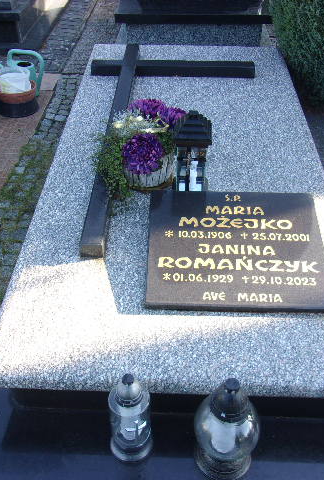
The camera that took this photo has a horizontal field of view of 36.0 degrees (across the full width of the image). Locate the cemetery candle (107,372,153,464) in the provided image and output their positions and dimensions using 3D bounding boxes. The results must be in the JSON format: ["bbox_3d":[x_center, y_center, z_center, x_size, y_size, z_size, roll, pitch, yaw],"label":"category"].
[{"bbox_3d":[-0.072,0.400,1.160,0.103,0.287,0.103,1,42,2],"label":"cemetery candle"}]

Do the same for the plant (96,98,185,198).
[{"bbox_3d":[-0.072,-0.332,1.744,0.303,0.263,0.273,1,42,2],"label":"plant"}]

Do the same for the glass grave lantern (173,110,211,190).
[{"bbox_3d":[0.096,-0.244,1.577,0.109,0.356,0.109,5,42,6],"label":"glass grave lantern"}]

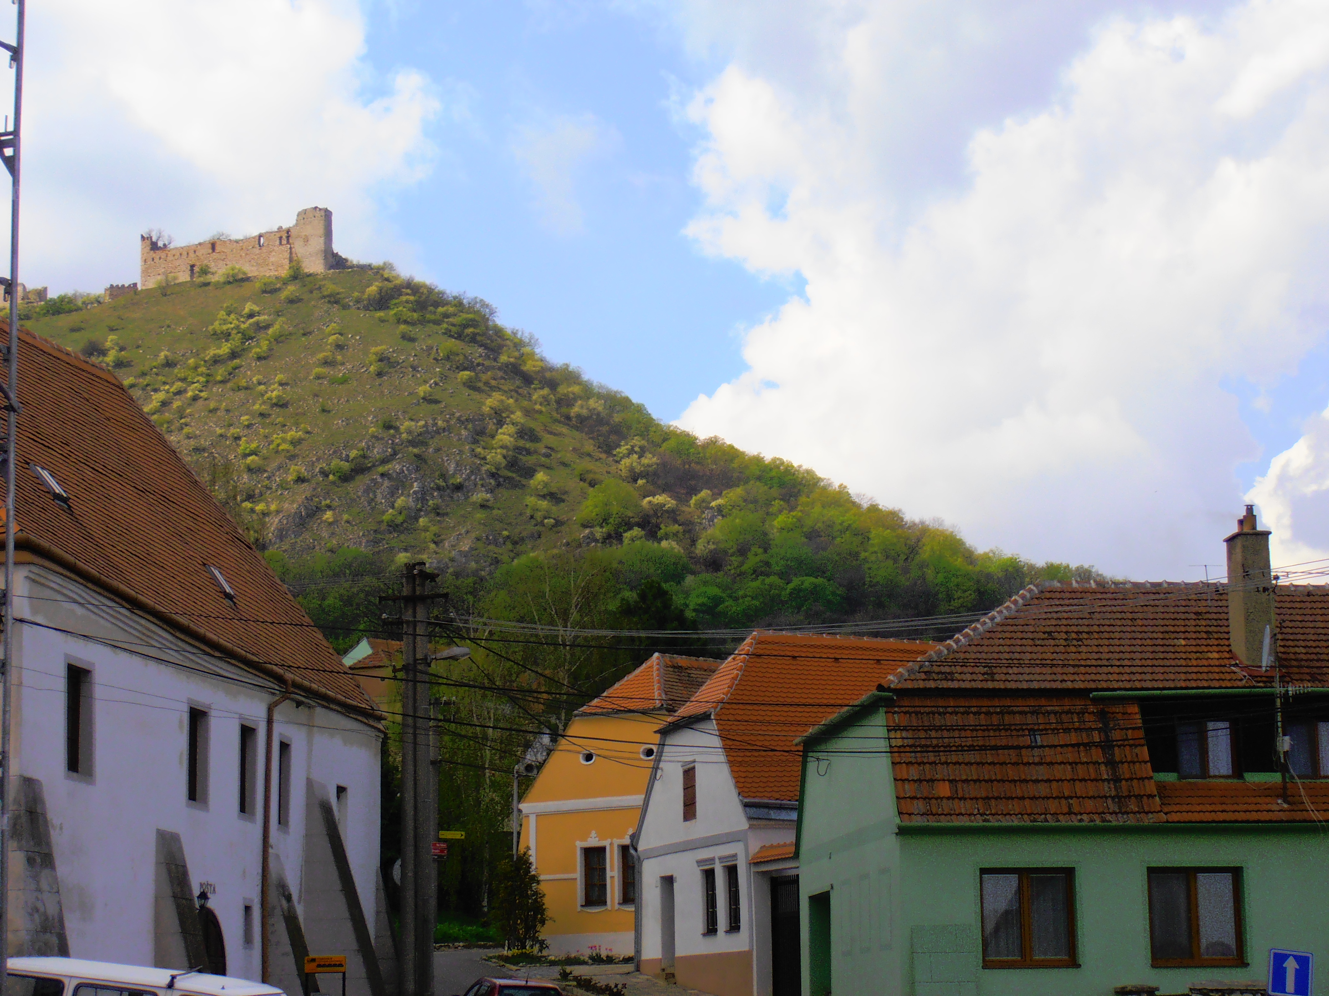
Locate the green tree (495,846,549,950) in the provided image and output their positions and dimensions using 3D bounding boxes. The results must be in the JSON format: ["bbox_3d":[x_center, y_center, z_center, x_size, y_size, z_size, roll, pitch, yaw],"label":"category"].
[{"bbox_3d":[-3.372,9.455,79.500,1.300,2.450,1.300,-1,-9,0],"label":"green tree"}]

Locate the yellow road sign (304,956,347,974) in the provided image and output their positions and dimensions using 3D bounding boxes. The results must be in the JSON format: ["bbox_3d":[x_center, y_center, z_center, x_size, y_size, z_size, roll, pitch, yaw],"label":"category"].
[{"bbox_3d":[-4.608,6.361,46.000,0.570,0.240,0.040,-1,-9,2],"label":"yellow road sign"}]

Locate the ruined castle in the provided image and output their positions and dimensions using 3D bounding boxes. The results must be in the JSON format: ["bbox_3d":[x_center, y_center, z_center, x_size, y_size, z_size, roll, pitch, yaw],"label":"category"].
[{"bbox_3d":[-107.744,-63.494,852.000,46.000,18.500,22.000,-1,-9,3],"label":"ruined castle"}]

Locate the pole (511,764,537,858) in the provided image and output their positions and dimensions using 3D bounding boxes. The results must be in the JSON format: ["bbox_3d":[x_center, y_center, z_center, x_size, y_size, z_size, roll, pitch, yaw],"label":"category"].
[{"bbox_3d":[-3.402,8.707,82.000,0.600,4.600,0.350,-1,-9,0],"label":"pole"}]

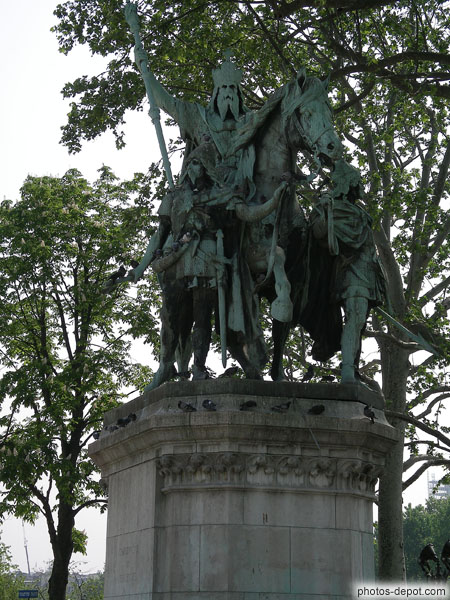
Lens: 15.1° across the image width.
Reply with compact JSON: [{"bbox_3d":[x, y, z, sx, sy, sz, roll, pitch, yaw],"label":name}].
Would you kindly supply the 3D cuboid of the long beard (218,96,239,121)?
[{"bbox_3d":[0.077,-3.281,29.100,0.365,0.360,0.220,0,-11,0],"label":"long beard"}]

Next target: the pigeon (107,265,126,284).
[{"bbox_3d":[-1.763,-0.414,27.600,0.290,0.270,0.130,5,-12,-25],"label":"pigeon"}]

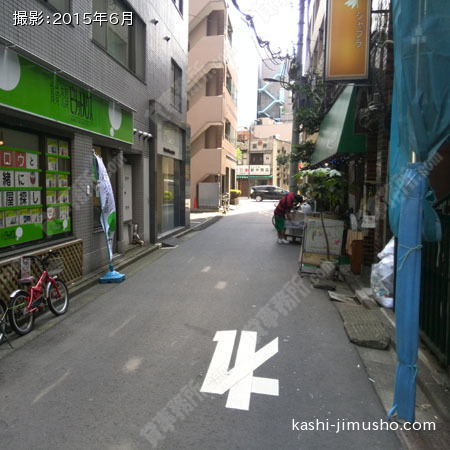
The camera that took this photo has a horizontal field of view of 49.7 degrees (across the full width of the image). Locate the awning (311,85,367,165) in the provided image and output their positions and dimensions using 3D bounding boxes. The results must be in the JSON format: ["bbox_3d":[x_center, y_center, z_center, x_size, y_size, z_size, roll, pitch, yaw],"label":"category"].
[{"bbox_3d":[2.679,-2.321,11.978,0.545,1.470,5.950,1,5,5],"label":"awning"}]

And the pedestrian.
[{"bbox_3d":[1.720,-0.192,13.350,0.800,1.400,0.500,1,5,5],"label":"pedestrian"}]

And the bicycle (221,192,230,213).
[{"bbox_3d":[0.054,-1.185,27.353,0.560,1.080,1.750,1,5,5],"label":"bicycle"}]

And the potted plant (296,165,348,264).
[{"bbox_3d":[1.703,-0.096,8.572,0.800,1.859,0.760,0,5,0],"label":"potted plant"}]

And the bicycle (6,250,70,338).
[{"bbox_3d":[-2.091,0.709,5.353,0.470,0.790,1.210,2,5,9],"label":"bicycle"}]

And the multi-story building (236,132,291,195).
[{"bbox_3d":[4.240,-7.397,63.844,6.500,7.700,9.000,2,5,11],"label":"multi-story building"}]

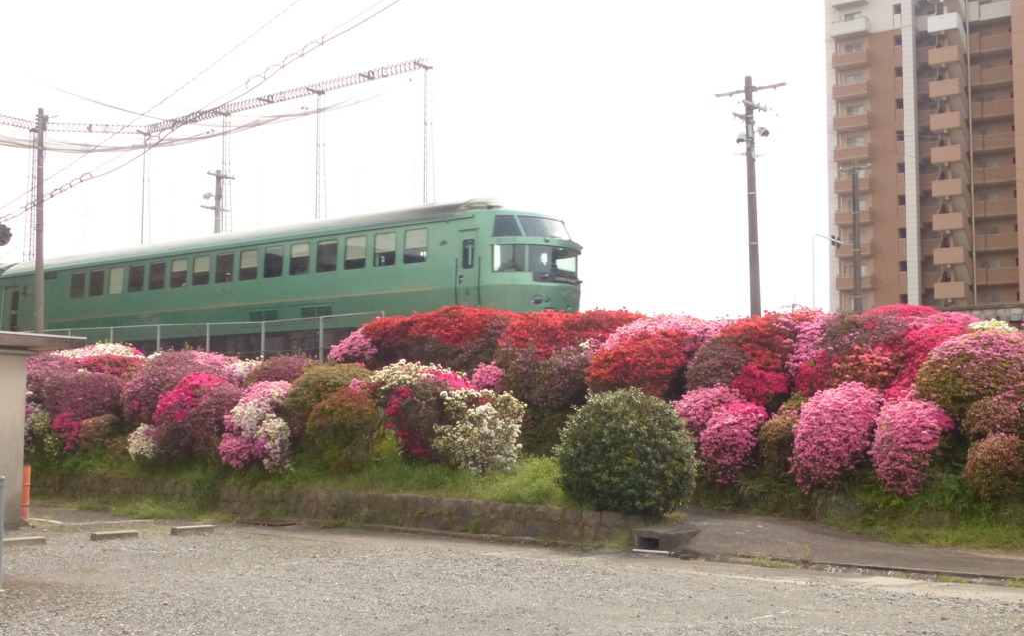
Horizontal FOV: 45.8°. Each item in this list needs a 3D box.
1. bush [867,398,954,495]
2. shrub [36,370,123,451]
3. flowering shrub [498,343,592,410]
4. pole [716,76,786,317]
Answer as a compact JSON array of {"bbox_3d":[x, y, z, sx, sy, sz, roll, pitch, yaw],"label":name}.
[{"bbox_3d":[4.645,1.506,14.100,1.000,1.140,1.000,-2,-3,18],"label":"bush"},{"bbox_3d":[-6.957,1.495,19.600,1.330,1.280,1.250,1,-4,-19],"label":"shrub"},{"bbox_3d":[0.529,0.958,19.755,1.600,1.120,1.400,0,-5,2],"label":"flowering shrub"},{"bbox_3d":[5.691,-1.764,28.676,1.800,8.000,1.500,-3,-6,37],"label":"pole"}]

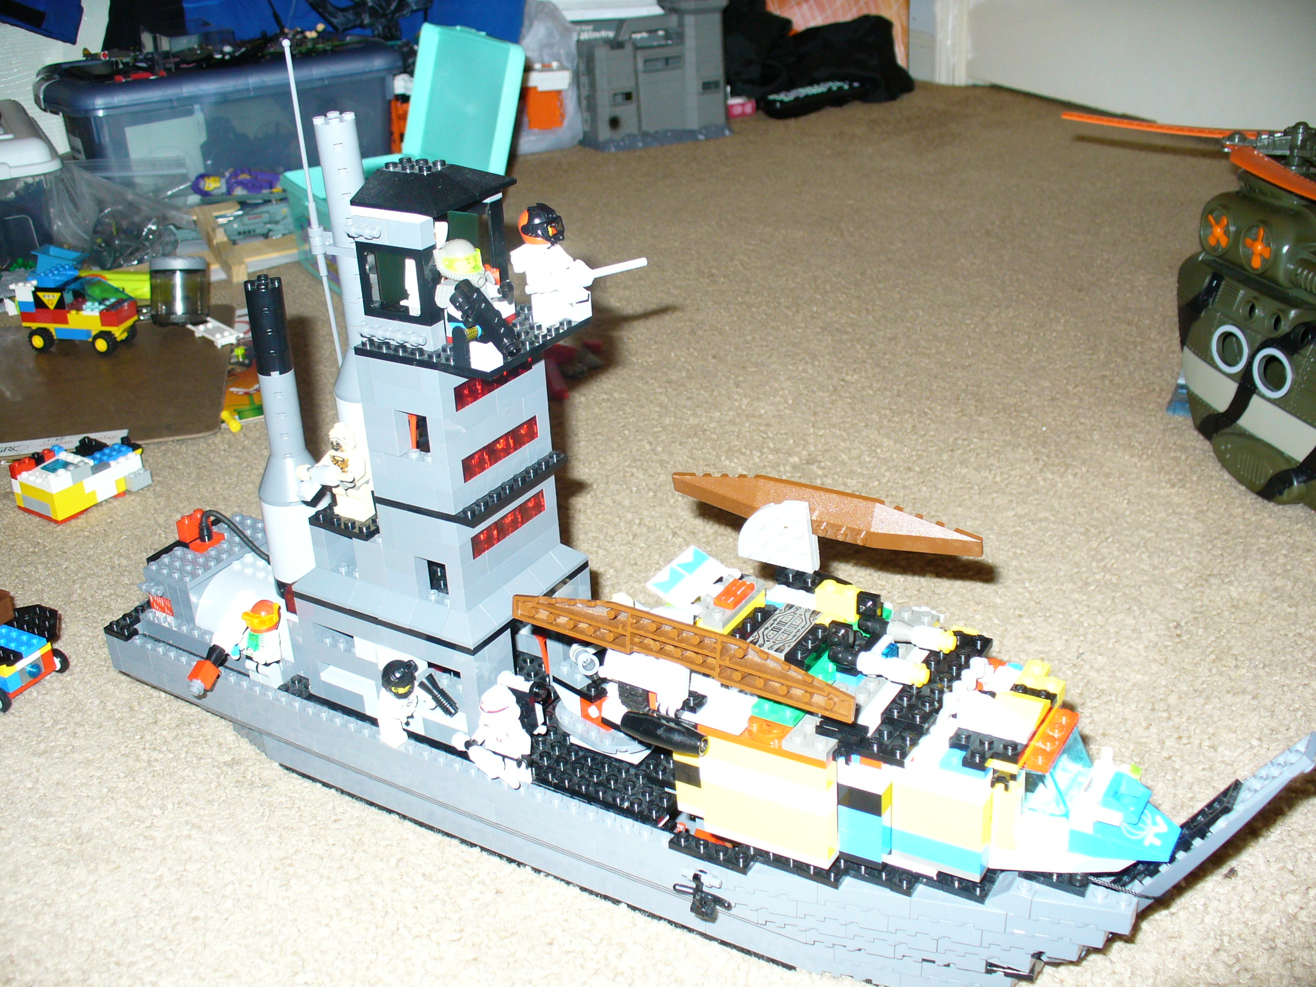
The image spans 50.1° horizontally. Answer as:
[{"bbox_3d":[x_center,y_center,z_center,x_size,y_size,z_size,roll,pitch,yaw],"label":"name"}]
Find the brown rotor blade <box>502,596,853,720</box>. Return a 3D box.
[{"bbox_3d":[0.006,0.047,0.450,0.129,0.018,0.010,14,37,29],"label":"brown rotor blade"}]

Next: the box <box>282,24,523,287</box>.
[{"bbox_3d":[-0.234,-0.309,1.303,0.170,0.217,0.228,-15,28,-27],"label":"box"}]

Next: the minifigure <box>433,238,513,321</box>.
[{"bbox_3d":[-0.067,-0.069,0.492,0.027,0.043,0.025,13,30,29],"label":"minifigure"}]

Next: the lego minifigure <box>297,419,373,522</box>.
[{"bbox_3d":[-0.126,-0.008,0.558,0.027,0.041,0.019,13,30,29],"label":"lego minifigure"}]

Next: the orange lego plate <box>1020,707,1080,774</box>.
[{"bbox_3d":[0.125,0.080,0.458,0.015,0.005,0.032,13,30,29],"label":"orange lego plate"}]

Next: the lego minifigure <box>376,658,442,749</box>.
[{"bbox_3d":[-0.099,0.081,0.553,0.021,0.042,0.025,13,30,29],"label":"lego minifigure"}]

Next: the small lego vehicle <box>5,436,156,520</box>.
[{"bbox_3d":[-0.368,-0.013,0.897,0.054,0.036,0.071,14,28,30],"label":"small lego vehicle"}]

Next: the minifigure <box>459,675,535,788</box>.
[{"bbox_3d":[-0.059,0.090,0.528,0.026,0.043,0.019,13,30,29],"label":"minifigure"}]

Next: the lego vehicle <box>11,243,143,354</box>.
[{"bbox_3d":[-0.479,-0.159,1.150,0.101,0.085,0.038,5,25,10],"label":"lego vehicle"}]

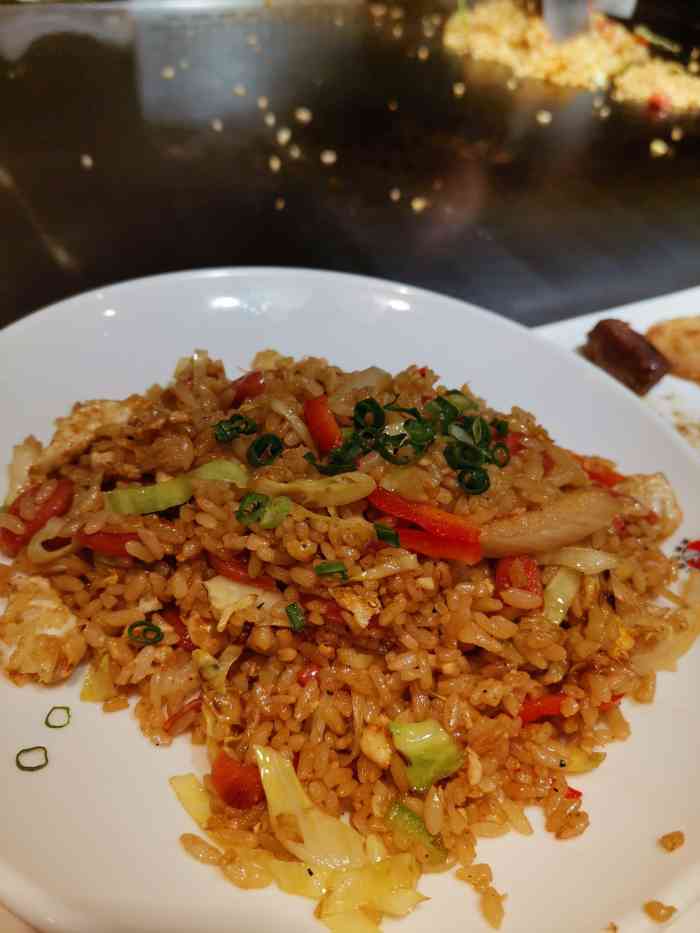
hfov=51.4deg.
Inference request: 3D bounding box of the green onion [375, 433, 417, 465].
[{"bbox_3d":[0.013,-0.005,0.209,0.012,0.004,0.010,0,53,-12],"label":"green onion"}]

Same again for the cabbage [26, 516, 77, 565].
[{"bbox_3d":[-0.081,0.020,0.197,0.008,0.006,0.013,37,47,27],"label":"cabbage"}]

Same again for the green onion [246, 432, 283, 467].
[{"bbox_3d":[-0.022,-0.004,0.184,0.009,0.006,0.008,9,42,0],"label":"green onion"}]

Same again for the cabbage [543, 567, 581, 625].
[{"bbox_3d":[0.056,0.034,0.193,0.007,0.004,0.015,36,57,0],"label":"cabbage"}]

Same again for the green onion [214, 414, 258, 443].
[{"bbox_3d":[-0.032,-0.011,0.207,0.012,0.005,0.007,-1,42,-13],"label":"green onion"}]

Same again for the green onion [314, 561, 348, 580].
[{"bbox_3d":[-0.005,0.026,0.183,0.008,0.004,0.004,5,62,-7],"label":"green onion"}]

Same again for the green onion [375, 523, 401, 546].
[{"bbox_3d":[0.010,0.018,0.190,0.008,0.004,0.004,30,44,21],"label":"green onion"}]

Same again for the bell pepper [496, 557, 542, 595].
[{"bbox_3d":[0.041,0.027,0.176,0.010,0.008,0.007,2,42,-7],"label":"bell pepper"}]

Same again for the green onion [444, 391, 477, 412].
[{"bbox_3d":[0.033,-0.019,0.218,0.009,0.005,0.006,-5,43,-15],"label":"green onion"}]

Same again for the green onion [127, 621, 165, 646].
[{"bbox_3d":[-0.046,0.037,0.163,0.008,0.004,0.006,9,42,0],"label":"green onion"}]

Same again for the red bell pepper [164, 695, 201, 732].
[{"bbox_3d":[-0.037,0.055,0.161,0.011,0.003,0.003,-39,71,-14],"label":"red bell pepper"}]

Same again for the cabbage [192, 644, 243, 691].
[{"bbox_3d":[-0.029,0.044,0.158,0.010,0.007,0.007,9,42,0],"label":"cabbage"}]

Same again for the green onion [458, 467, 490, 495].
[{"bbox_3d":[0.036,0.004,0.208,0.009,0.005,0.008,6,41,-5],"label":"green onion"}]

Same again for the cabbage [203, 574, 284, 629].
[{"bbox_3d":[-0.025,0.033,0.174,0.018,0.006,0.011,15,41,5],"label":"cabbage"}]

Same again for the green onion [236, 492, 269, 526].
[{"bbox_3d":[-0.026,0.012,0.198,0.008,0.005,0.008,3,53,-5],"label":"green onion"}]

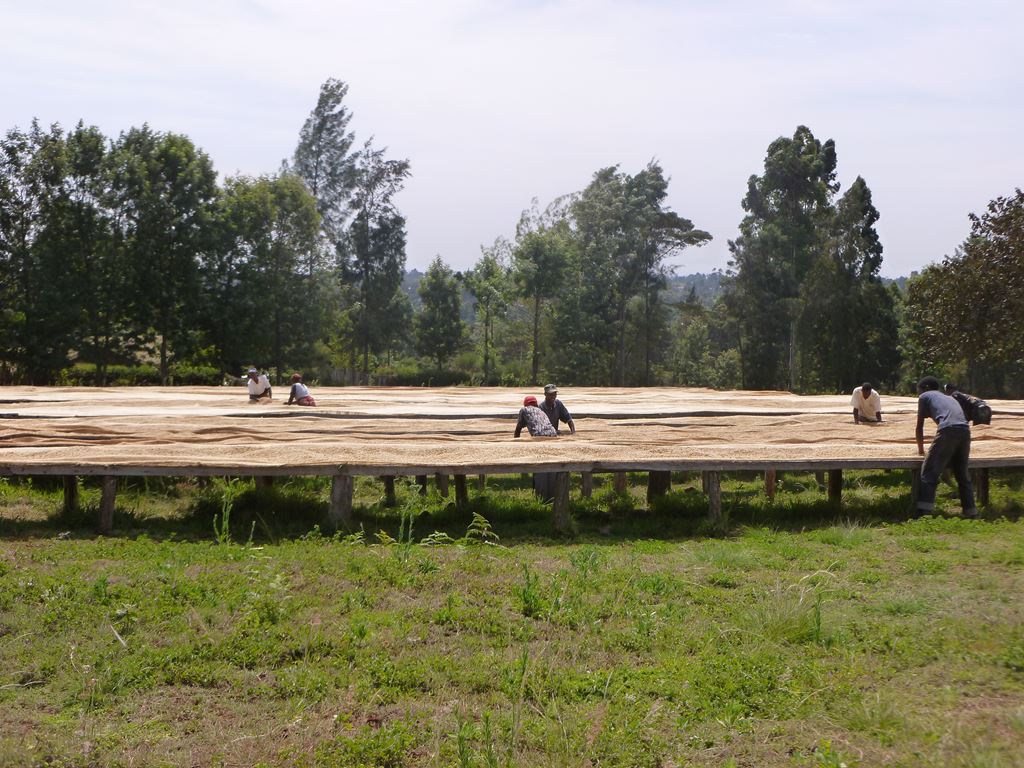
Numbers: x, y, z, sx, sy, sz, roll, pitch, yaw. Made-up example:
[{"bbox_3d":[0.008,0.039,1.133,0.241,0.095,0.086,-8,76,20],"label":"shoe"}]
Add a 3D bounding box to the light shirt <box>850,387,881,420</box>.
[{"bbox_3d":[6.391,0.352,25.100,0.530,0.600,0.400,0,1,9],"label":"light shirt"}]

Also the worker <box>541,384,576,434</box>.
[{"bbox_3d":[0.655,0.747,20.000,0.530,1.480,0.480,0,1,-25],"label":"worker"}]

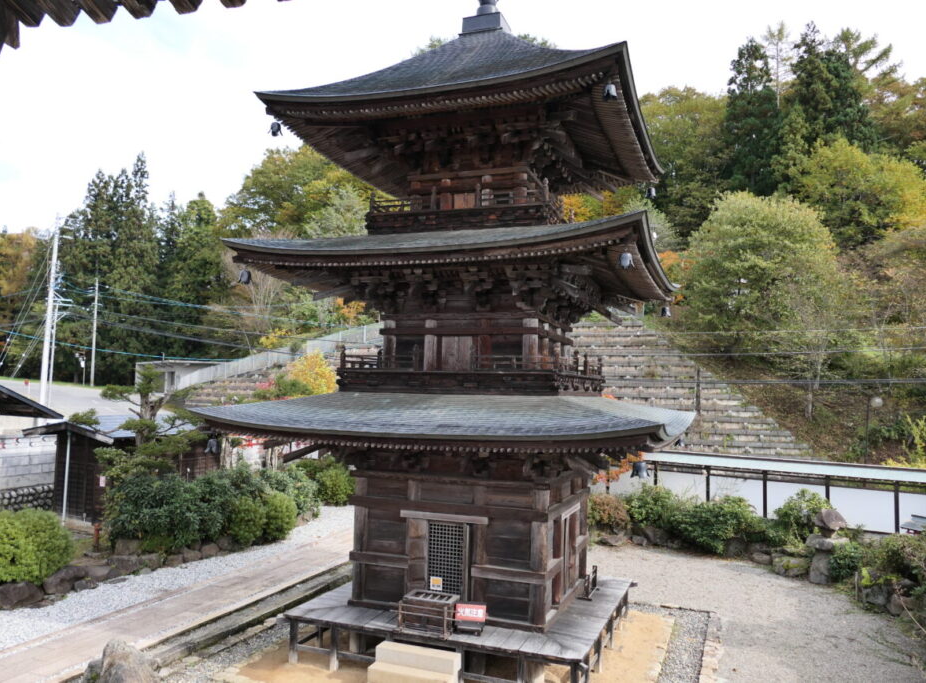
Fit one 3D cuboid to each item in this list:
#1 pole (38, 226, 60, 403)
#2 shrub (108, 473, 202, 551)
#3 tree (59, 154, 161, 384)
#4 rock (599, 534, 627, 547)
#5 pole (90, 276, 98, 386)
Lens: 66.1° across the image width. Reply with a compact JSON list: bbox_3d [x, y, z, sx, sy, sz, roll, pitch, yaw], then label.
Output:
[{"bbox_3d":[-21.512,-0.832,37.000,0.400,10.100,0.400,4,-4,-30],"label":"pole"},{"bbox_3d":[-7.654,4.321,17.697,2.200,1.900,1.800,3,-5,-23],"label":"shrub"},{"bbox_3d":[-29.738,-6.074,60.000,7.800,19.000,7.300,4,-5,-27],"label":"tree"},{"bbox_3d":[4.372,5.820,20.800,0.860,0.310,0.550,1,-4,12],"label":"rock"},{"bbox_3d":[-26.497,-0.717,51.000,0.300,7.800,0.300,4,-5,-27],"label":"pole"}]

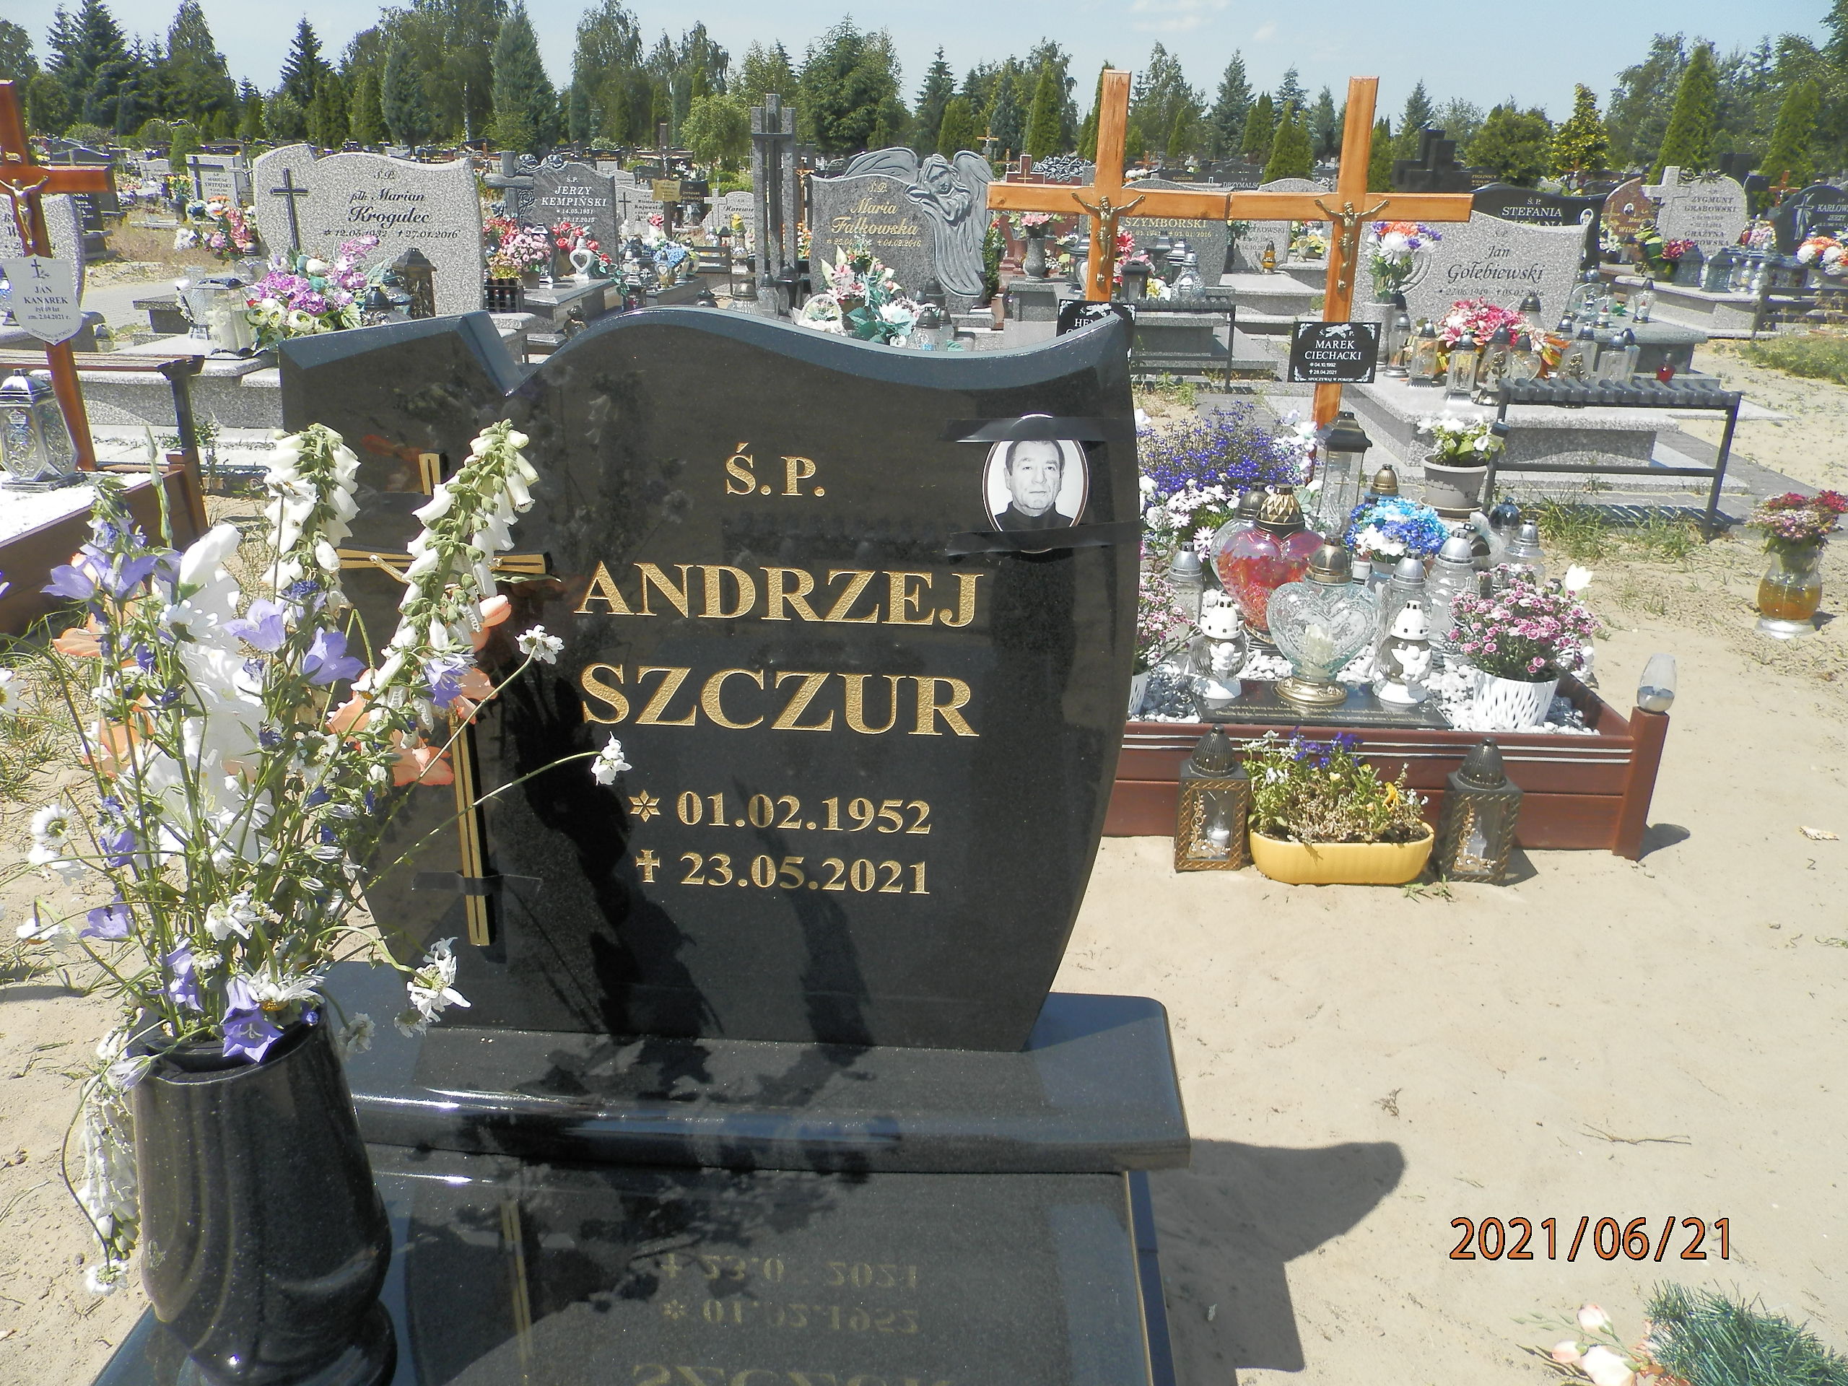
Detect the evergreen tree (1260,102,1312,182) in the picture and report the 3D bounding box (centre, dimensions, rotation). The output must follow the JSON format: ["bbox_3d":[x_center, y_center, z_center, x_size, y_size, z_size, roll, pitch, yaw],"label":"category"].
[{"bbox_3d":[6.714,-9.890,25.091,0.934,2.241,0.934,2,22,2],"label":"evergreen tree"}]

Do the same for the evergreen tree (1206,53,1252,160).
[{"bbox_3d":[16.547,-31.899,72.480,2.478,5.327,2.478,2,23,3],"label":"evergreen tree"}]

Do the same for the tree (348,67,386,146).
[{"bbox_3d":[-32.107,-33.681,76.942,2.300,4.355,2.300,2,23,3],"label":"tree"}]

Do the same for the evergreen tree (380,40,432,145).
[{"bbox_3d":[-21.976,-25.070,56.821,2.210,4.836,2.210,2,23,4],"label":"evergreen tree"}]

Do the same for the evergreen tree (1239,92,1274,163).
[{"bbox_3d":[15.394,-26.213,61.906,1.585,3.062,1.585,2,23,3],"label":"evergreen tree"}]

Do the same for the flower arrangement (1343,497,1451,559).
[{"bbox_3d":[1.147,-0.398,3.243,0.251,0.169,0.241,2,23,3],"label":"flower arrangement"}]

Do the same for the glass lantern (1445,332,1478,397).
[{"bbox_3d":[2.189,-1.333,5.384,0.123,0.245,0.123,2,22,2],"label":"glass lantern"}]

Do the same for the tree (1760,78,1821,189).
[{"bbox_3d":[18.840,-11.960,29.589,1.256,3.019,1.256,2,22,2],"label":"tree"}]

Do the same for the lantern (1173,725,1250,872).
[{"bbox_3d":[0.564,0.186,2.558,0.135,0.282,0.135,4,23,7],"label":"lantern"}]

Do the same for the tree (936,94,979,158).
[{"bbox_3d":[1.212,-20.025,47.984,1.553,2.815,1.553,2,23,4],"label":"tree"}]

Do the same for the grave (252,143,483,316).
[{"bbox_3d":[-2.850,-2.392,6.892,1.146,0.817,0.130,2,22,2],"label":"grave"}]

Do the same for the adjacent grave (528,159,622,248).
[{"bbox_3d":[-2.352,-3.180,8.970,0.610,0.739,0.110,2,23,3],"label":"adjacent grave"}]

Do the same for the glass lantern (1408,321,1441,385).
[{"bbox_3d":[2.146,-1.457,5.716,0.130,0.262,0.130,2,23,4],"label":"glass lantern"}]

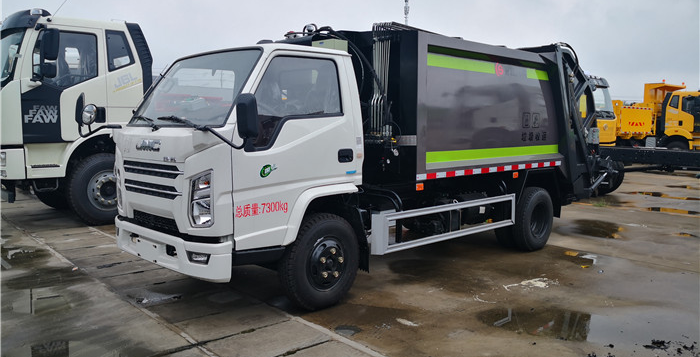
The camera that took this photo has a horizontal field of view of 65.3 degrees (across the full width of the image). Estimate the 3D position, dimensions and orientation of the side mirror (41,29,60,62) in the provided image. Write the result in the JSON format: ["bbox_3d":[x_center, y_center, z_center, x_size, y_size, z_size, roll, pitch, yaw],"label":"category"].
[{"bbox_3d":[-4.138,-1.852,7.562,0.250,0.450,0.130,3,6,30],"label":"side mirror"}]

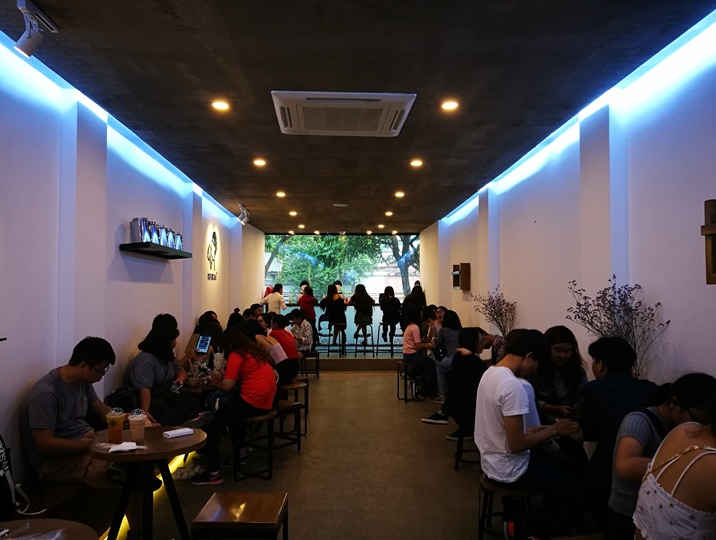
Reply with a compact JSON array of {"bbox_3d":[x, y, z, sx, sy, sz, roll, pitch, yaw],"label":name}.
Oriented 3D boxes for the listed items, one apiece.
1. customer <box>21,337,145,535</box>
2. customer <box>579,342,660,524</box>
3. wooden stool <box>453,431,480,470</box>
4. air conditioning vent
[{"bbox_3d":[-1.483,0.944,3.040,0.740,1.180,0.500,0,-2,1],"label":"customer"},{"bbox_3d":[1.193,0.921,2.795,0.480,1.200,0.740,1,-2,-21],"label":"customer"},{"bbox_3d":[0.972,1.351,4.524,0.350,0.480,0.350,-1,-2,18],"label":"wooden stool"},{"bbox_3d":[-0.113,-1.143,4.098,0.950,0.070,0.950,0,-2,-3],"label":"air conditioning vent"}]

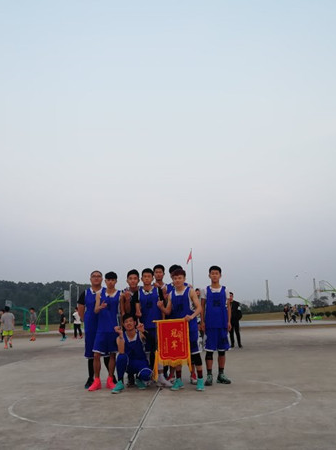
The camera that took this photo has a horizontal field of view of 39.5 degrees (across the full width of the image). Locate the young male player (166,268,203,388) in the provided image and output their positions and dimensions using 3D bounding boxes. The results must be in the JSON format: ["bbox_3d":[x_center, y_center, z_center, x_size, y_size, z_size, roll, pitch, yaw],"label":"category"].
[{"bbox_3d":[0.274,1.505,6.938,0.530,1.700,0.430,-5,-12,11],"label":"young male player"}]

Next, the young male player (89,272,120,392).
[{"bbox_3d":[-0.969,1.584,7.140,0.500,1.720,0.400,-1,-11,-6],"label":"young male player"}]

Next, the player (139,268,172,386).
[{"bbox_3d":[-0.231,1.555,7.201,0.540,1.760,0.380,-2,-12,-2],"label":"player"}]

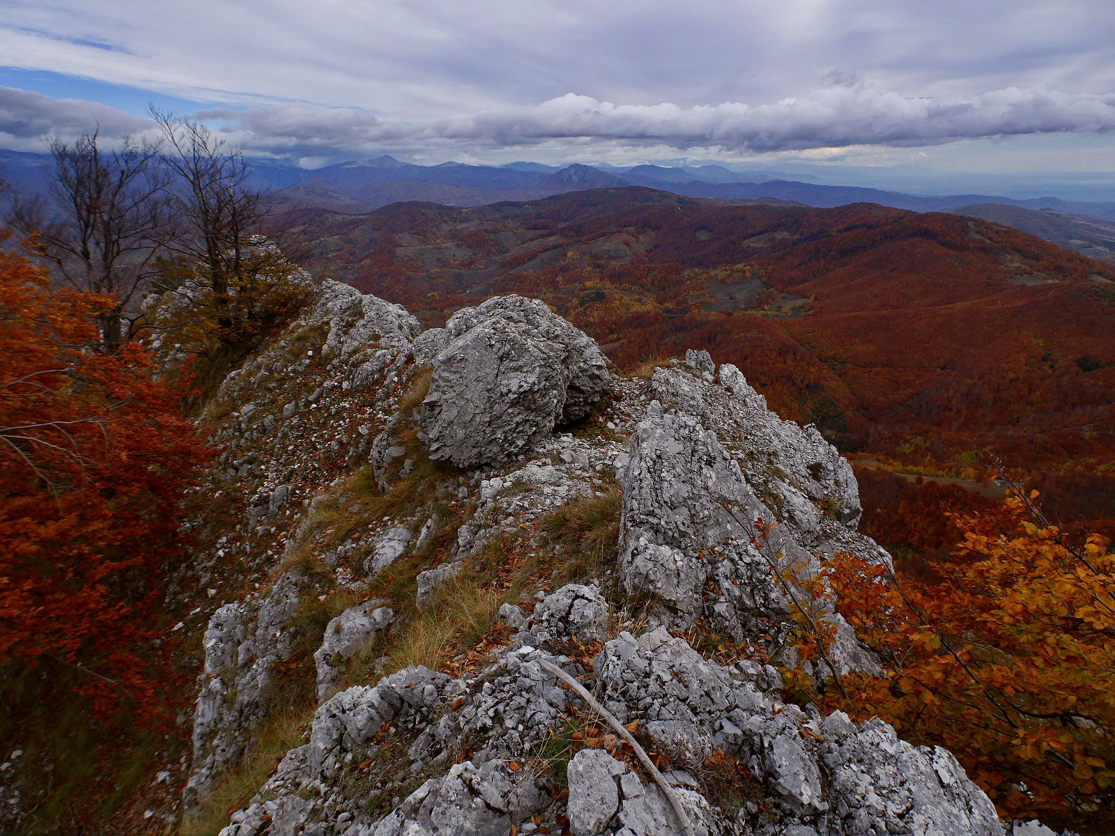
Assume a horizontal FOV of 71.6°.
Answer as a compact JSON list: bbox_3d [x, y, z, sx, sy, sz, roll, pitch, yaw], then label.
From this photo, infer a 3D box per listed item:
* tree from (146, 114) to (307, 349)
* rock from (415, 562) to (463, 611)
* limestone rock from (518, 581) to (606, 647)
[{"bbox_3d":[-8.485,-4.856,20.000,3.800,6.300,3.600,-7,19,-22],"label":"tree"},{"bbox_3d":[-0.733,1.047,4.800,0.280,0.270,0.270,0,18,0],"label":"rock"},{"bbox_3d":[0.033,0.995,3.900,0.420,0.300,0.340,0,18,0],"label":"limestone rock"}]

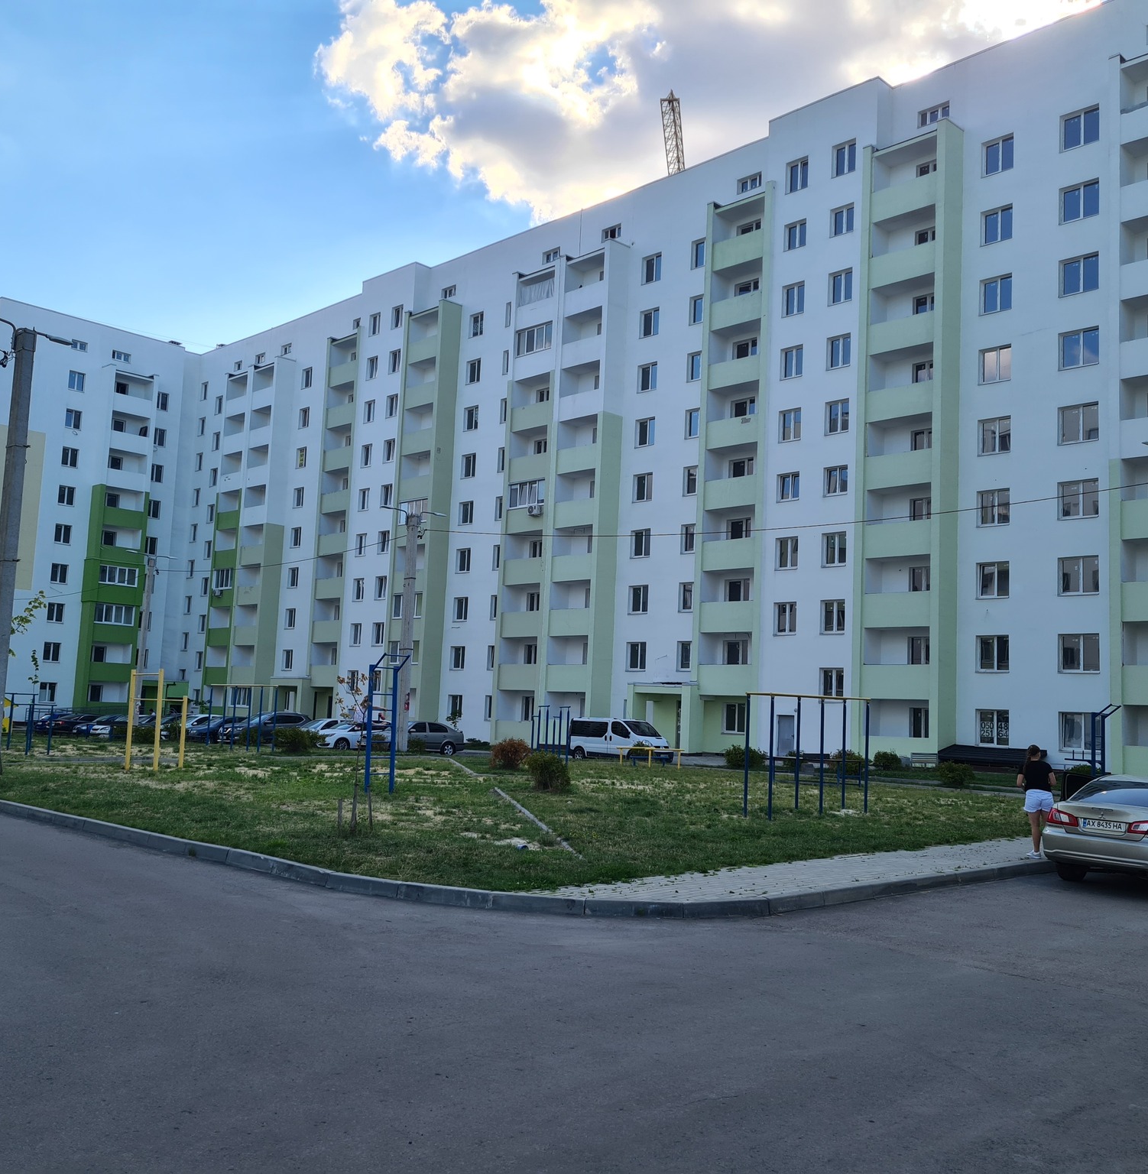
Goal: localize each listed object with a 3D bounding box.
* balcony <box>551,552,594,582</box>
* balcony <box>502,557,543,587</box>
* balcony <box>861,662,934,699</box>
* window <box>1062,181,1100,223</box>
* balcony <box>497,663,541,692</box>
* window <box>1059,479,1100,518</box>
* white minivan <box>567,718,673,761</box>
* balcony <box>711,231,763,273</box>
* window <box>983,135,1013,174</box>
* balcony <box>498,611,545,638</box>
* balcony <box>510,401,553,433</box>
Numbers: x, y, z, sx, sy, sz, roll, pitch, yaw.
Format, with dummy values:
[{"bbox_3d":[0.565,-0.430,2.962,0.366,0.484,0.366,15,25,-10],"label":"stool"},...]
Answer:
[{"bbox_3d":[0.353,-0.933,61.660,1.300,1.362,2.950,8,-8,-43],"label":"balcony"},{"bbox_3d":[-2.362,-0.759,64.824,1.200,1.382,3.009,8,-8,-43],"label":"balcony"},{"bbox_3d":[13.271,3.878,47.323,1.200,1.382,2.964,8,-8,-43],"label":"balcony"},{"bbox_3d":[19.341,-14.679,44.921,0.170,1.401,1.482,8,-8,-43],"label":"window"},{"bbox_3d":[-2.712,5.064,65.628,1.200,1.478,3.148,8,-8,-44],"label":"balcony"},{"bbox_3d":[18.716,-3.222,43.489,0.183,1.391,1.498,8,-7,-43],"label":"window"},{"bbox_3d":[2.018,6.416,48.750,1.950,1.950,4.780,8,-8,-43],"label":"white minivan"},{"bbox_3d":[8.327,-16.179,57.376,1.200,1.456,3.070,8,-8,-44],"label":"balcony"},{"bbox_3d":[17.749,-17.967,49.093,0.150,1.532,1.383,8,-8,-44],"label":"window"},{"bbox_3d":[-2.491,2.102,64.519,1.200,1.382,3.009,8,-8,-43],"label":"balcony"},{"bbox_3d":[-1.975,-9.342,65.739,1.200,1.382,3.009,8,-8,-43],"label":"balcony"}]

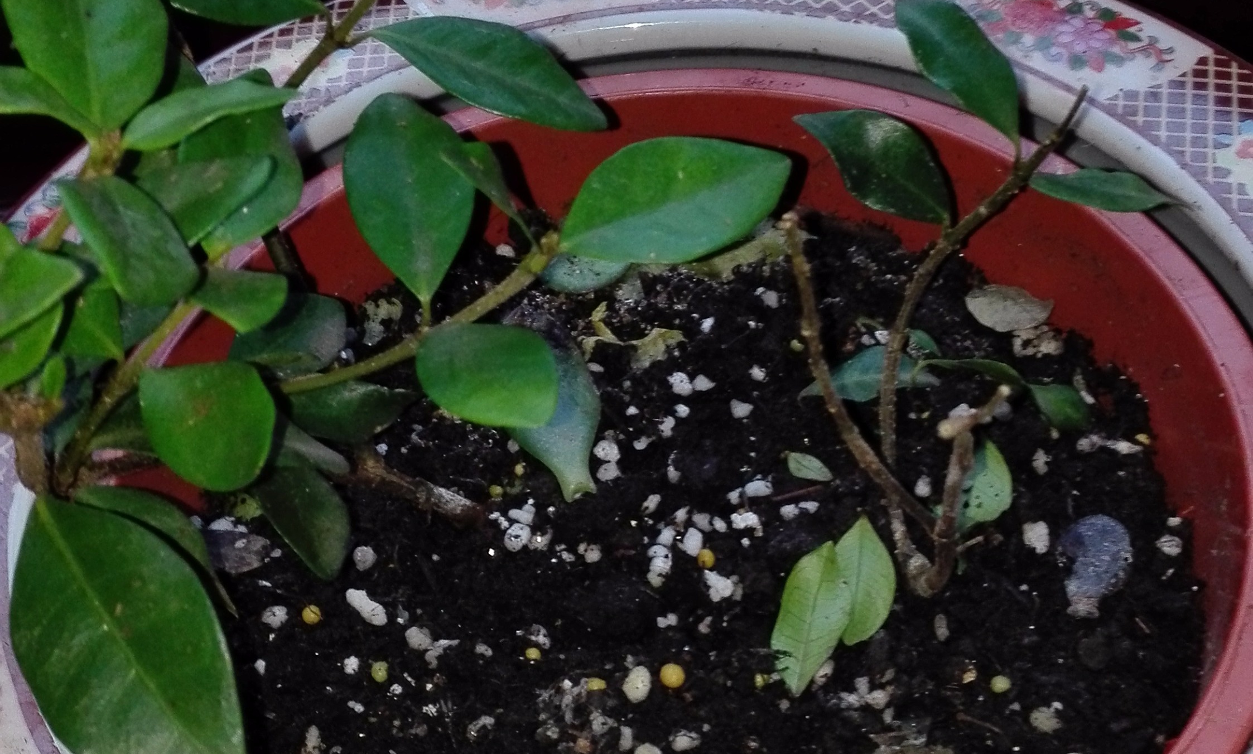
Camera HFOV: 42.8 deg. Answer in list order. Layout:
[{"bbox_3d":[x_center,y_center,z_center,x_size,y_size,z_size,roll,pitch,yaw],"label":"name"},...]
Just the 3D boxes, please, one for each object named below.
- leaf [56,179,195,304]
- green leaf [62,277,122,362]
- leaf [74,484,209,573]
[{"bbox_3d":[-0.076,-0.021,0.245,0.016,0.008,0.023,-37,86,-15],"label":"leaf"},{"bbox_3d":[-0.098,-0.012,0.295,0.013,0.007,0.021,-14,72,-14],"label":"green leaf"},{"bbox_3d":[-0.075,0.027,0.252,0.031,0.007,0.017,33,66,9],"label":"leaf"}]

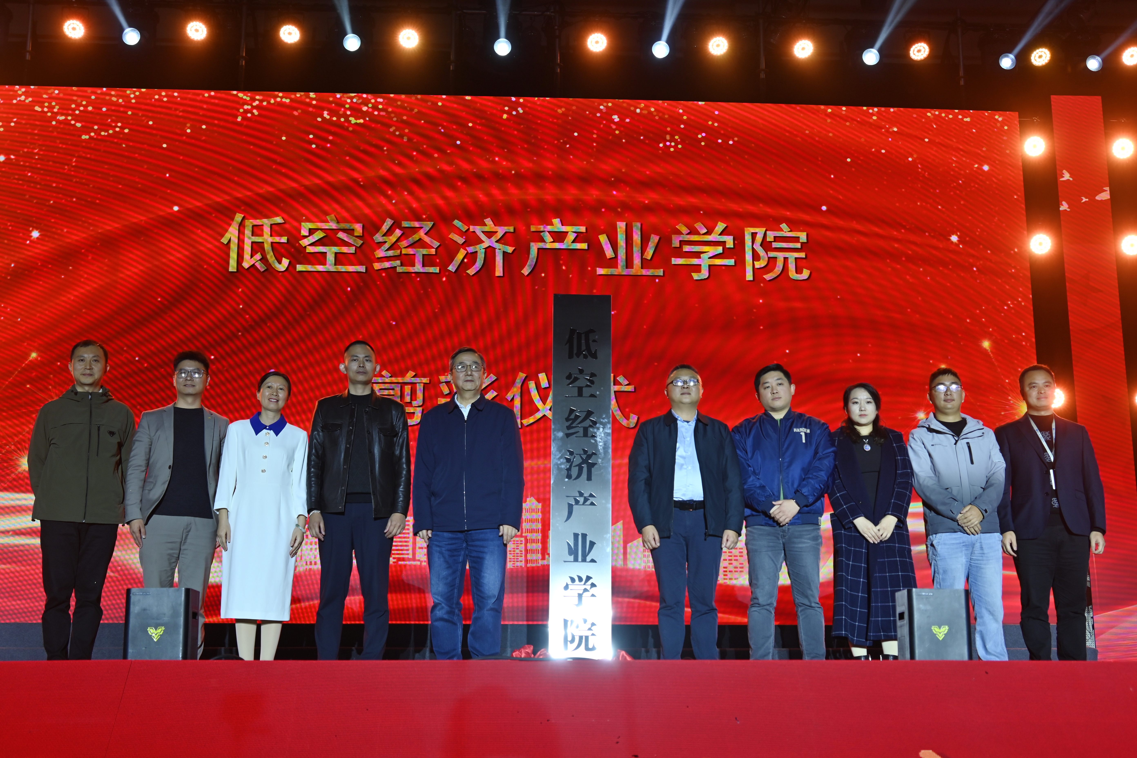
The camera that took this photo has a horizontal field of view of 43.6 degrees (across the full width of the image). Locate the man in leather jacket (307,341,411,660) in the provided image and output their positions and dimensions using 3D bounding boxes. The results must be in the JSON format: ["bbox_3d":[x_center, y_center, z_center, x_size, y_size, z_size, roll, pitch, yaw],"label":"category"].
[{"bbox_3d":[-1.135,0.670,7.714,0.550,1.800,0.330,2,-13,-7],"label":"man in leather jacket"}]

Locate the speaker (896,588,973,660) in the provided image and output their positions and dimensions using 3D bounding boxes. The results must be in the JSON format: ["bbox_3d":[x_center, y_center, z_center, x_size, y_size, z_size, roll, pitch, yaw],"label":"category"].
[{"bbox_3d":[1.825,1.247,7.060,0.300,0.382,0.260,1,-13,-3],"label":"speaker"}]

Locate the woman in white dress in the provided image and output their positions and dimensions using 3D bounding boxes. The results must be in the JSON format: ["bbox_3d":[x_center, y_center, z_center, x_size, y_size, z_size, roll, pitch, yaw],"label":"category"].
[{"bbox_3d":[-1.646,0.750,7.646,0.490,1.617,0.320,2,-13,-10],"label":"woman in white dress"}]

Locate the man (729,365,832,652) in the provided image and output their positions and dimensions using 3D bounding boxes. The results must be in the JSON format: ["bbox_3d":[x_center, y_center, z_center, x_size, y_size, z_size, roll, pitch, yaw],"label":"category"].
[{"bbox_3d":[1.198,0.761,7.969,0.540,1.732,0.360,-1,-13,6],"label":"man"}]

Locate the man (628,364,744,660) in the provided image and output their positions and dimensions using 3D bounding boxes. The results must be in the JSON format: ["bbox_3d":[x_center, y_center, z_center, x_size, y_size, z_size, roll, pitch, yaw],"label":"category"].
[{"bbox_3d":[0.652,0.752,7.868,0.590,1.706,0.340,-1,-13,3],"label":"man"}]

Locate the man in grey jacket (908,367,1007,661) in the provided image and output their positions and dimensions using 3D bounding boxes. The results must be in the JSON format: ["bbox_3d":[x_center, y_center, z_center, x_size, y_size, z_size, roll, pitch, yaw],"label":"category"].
[{"bbox_3d":[2.190,0.776,8.009,0.530,1.717,0.360,-2,-13,11],"label":"man in grey jacket"}]

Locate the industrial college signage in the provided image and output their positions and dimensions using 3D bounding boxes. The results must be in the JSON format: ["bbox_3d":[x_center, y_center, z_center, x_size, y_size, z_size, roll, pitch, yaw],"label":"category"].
[{"bbox_3d":[0.069,0.525,7.569,0.320,2.019,0.060,1,-16,-3],"label":"industrial college signage"}]

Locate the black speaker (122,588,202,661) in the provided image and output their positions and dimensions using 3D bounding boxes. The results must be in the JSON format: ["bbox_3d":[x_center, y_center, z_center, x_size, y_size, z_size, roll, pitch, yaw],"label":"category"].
[{"bbox_3d":[-1.956,1.205,6.832,0.300,0.372,0.260,0,-13,-2],"label":"black speaker"}]

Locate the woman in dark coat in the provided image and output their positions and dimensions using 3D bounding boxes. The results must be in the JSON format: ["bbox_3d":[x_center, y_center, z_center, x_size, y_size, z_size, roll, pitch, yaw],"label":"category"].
[{"bbox_3d":[1.704,0.818,7.983,0.470,1.625,0.360,-2,-13,8],"label":"woman in dark coat"}]

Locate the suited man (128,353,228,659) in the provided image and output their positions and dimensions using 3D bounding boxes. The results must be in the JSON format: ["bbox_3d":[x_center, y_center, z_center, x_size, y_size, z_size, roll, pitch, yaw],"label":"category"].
[{"bbox_3d":[-2.115,0.700,7.716,0.540,1.745,0.330,3,-13,-12],"label":"suited man"}]

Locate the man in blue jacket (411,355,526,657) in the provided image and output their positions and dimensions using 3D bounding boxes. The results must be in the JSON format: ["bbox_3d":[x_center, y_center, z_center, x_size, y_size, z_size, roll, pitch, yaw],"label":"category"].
[{"bbox_3d":[-0.546,0.693,7.766,0.580,1.778,0.340,1,-13,-4],"label":"man in blue jacket"}]

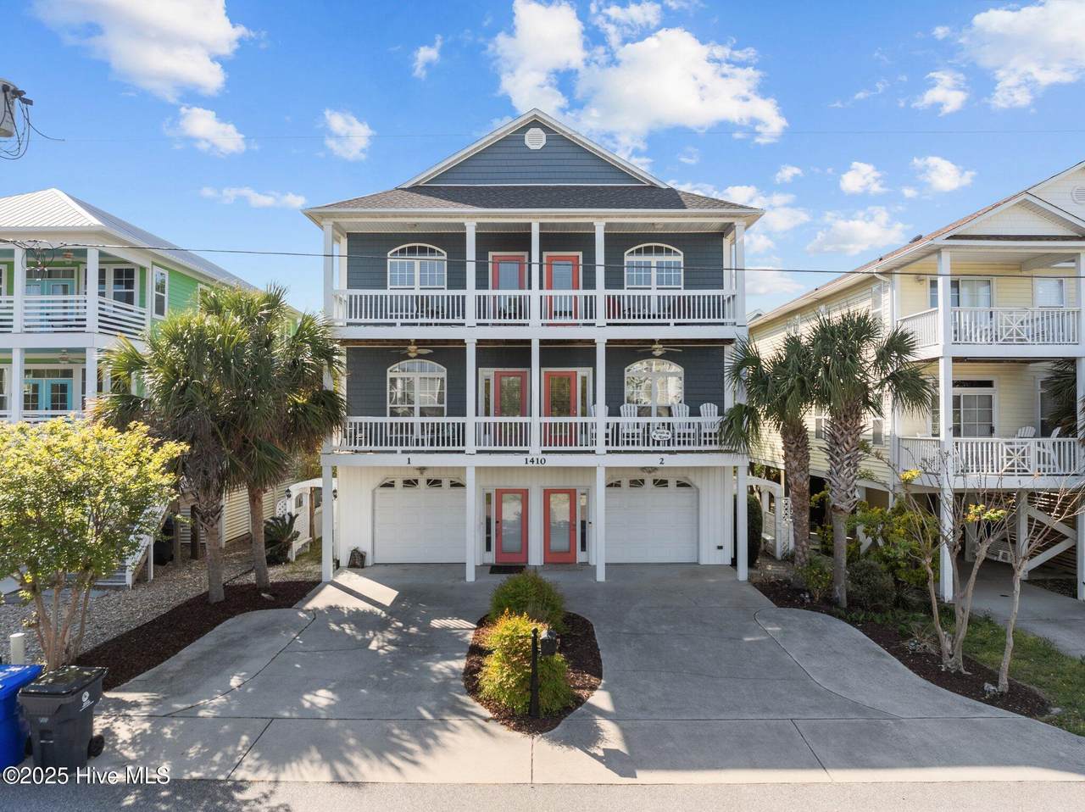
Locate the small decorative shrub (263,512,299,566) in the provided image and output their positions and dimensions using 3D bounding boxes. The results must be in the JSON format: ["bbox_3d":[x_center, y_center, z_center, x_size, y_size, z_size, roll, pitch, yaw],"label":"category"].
[{"bbox_3d":[-7.573,3.751,21.634,1.100,1.400,1.100,0,-1,0],"label":"small decorative shrub"}]

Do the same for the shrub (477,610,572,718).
[{"bbox_3d":[-0.261,3.933,11.779,1.480,1.200,1.600,0,-1,0],"label":"shrub"}]

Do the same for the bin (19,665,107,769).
[{"bbox_3d":[-6.170,4.017,9.727,0.690,1.080,0.860,0,-1,0],"label":"bin"}]

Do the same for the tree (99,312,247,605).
[{"bbox_3d":[-8.457,1.121,17.282,3.500,6.700,3.500,0,-1,0],"label":"tree"}]

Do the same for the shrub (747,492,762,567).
[{"bbox_3d":[5.770,3.440,21.040,0.750,2.000,0.850,0,-1,0],"label":"shrub"}]

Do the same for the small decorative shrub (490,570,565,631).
[{"bbox_3d":[-0.306,3.941,15.430,1.500,1.100,1.500,0,-1,0],"label":"small decorative shrub"}]

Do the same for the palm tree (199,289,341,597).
[{"bbox_3d":[-6.665,0.757,18.489,3.500,7.400,3.500,0,-1,0],"label":"palm tree"}]

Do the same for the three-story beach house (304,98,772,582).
[{"bbox_3d":[-0.210,-1.798,25.788,11.500,12.750,14.000,0,-1,0],"label":"three-story beach house"}]

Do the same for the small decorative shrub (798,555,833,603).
[{"bbox_3d":[6.344,3.943,17.430,0.850,1.050,0.850,0,-1,0],"label":"small decorative shrub"}]

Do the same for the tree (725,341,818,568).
[{"bbox_3d":[5.654,1.408,18.377,2.400,6.100,2.400,0,-1,0],"label":"tree"}]

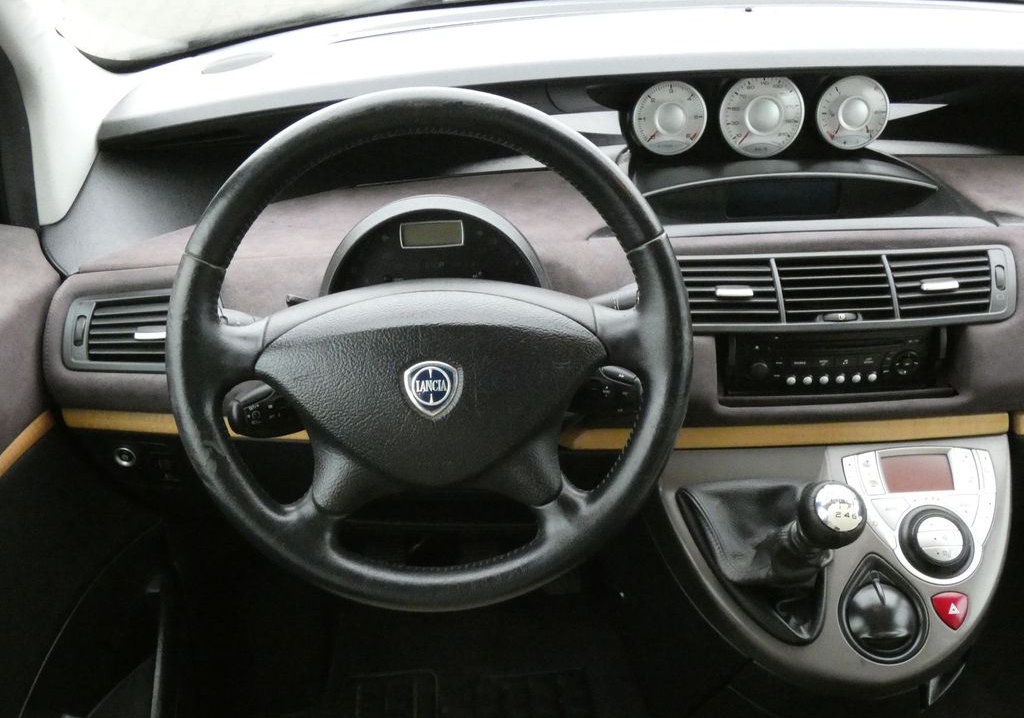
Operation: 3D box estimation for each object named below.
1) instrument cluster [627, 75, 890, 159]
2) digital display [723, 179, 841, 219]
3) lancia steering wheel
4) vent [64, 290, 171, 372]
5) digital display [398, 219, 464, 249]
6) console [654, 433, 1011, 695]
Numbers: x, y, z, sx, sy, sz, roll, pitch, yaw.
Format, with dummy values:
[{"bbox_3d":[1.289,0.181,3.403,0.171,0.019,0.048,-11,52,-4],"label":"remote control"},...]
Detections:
[{"bbox_3d":[0.275,-0.279,1.208,0.295,0.105,0.060,1,22,0],"label":"instrument cluster"},{"bbox_3d":[0.289,-0.173,1.147,0.122,0.046,0.015,-2,9,-4],"label":"digital display"},{"bbox_3d":[-0.059,-0.006,0.804,0.385,0.385,0.095,-2,3,-4],"label":"lancia steering wheel"},{"bbox_3d":[-0.347,-0.023,1.015,0.150,0.030,0.077,-1,78,-2],"label":"vent"},{"bbox_3d":[-0.074,-0.116,0.991,0.060,0.029,0.012,-2,4,-4],"label":"digital display"},{"bbox_3d":[0.314,0.185,0.958,0.345,0.100,0.240,-2,76,-4],"label":"console"}]

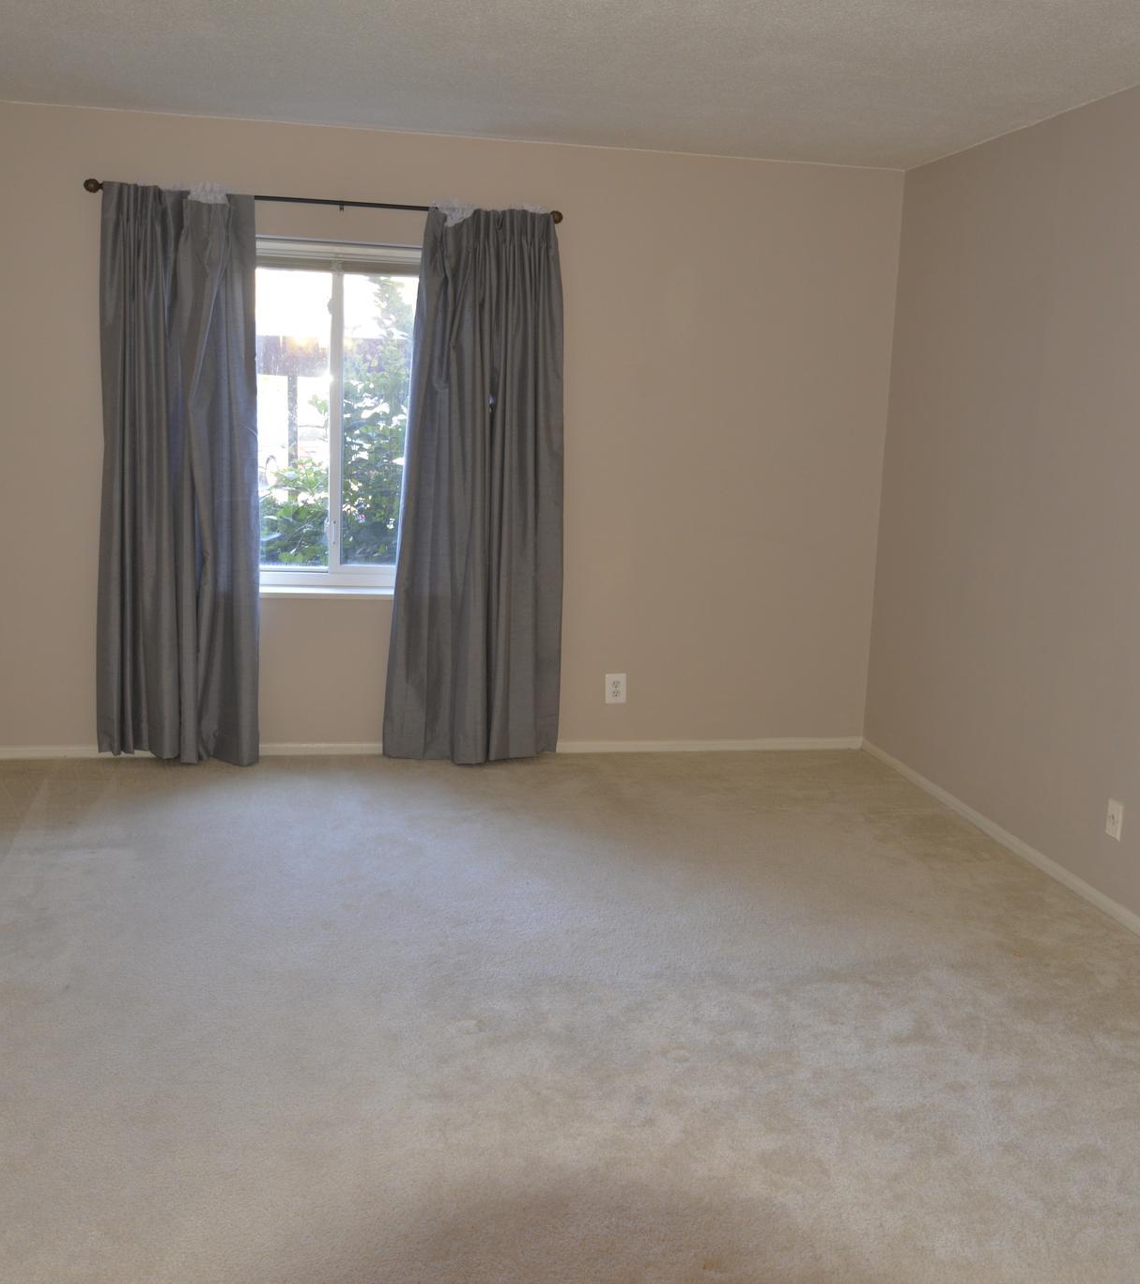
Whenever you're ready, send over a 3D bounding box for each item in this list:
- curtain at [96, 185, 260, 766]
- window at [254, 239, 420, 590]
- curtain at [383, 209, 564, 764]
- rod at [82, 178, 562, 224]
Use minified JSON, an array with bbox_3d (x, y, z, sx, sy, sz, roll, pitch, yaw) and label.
[{"bbox_3d":[-1.473,-0.592,4.855,0.575,2.140,0.155,0,11,-11],"label":"curtain"},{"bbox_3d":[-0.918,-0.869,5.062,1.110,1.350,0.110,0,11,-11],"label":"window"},{"bbox_3d":[-0.385,-0.577,5.055,0.673,2.130,0.165,0,11,-11],"label":"curtain"},{"bbox_3d":[-0.887,-1.633,4.777,1.760,0.055,0.060,0,11,-11],"label":"rod"}]

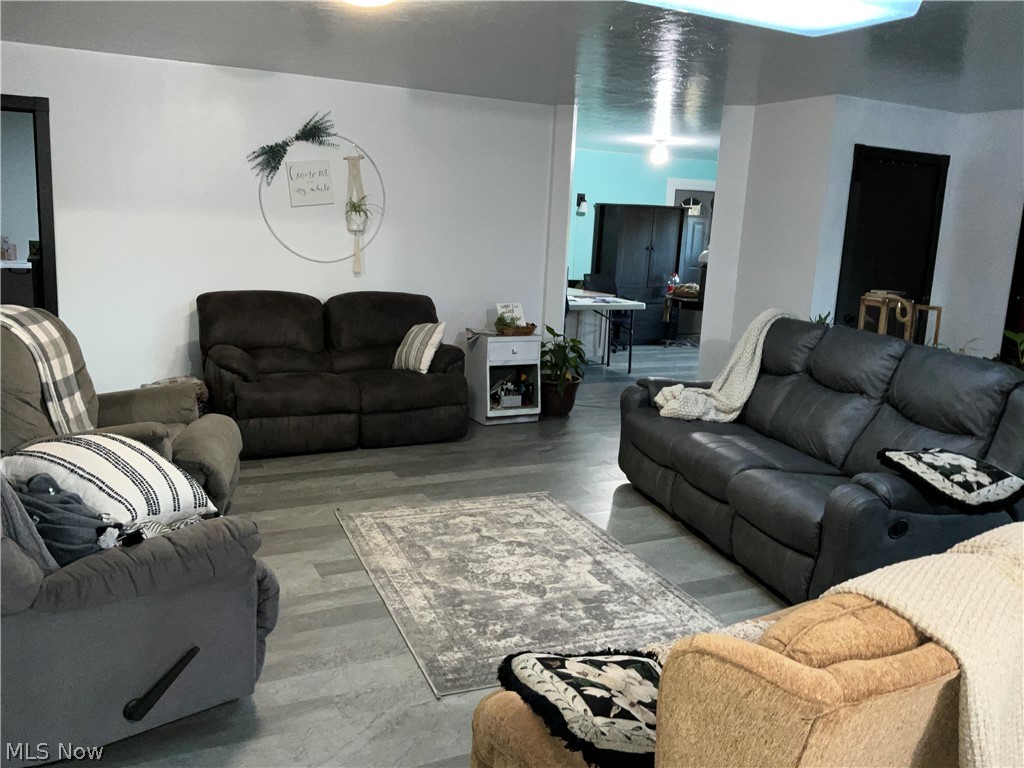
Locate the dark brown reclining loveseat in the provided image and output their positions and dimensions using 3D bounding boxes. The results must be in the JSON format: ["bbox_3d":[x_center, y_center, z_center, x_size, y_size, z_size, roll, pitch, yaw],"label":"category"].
[{"bbox_3d":[-1.228,-0.130,5.939,1.650,0.980,0.940,-4,13,-30],"label":"dark brown reclining loveseat"}]

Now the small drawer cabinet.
[{"bbox_3d":[-0.077,-0.069,6.702,0.470,0.680,0.450,-3,12,-26],"label":"small drawer cabinet"}]

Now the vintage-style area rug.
[{"bbox_3d":[-0.014,0.823,3.898,1.220,0.012,1.830,-2,12,-22],"label":"vintage-style area rug"}]

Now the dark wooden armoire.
[{"bbox_3d":[1.627,-1.442,11.315,1.050,1.770,0.660,-3,12,-26],"label":"dark wooden armoire"}]

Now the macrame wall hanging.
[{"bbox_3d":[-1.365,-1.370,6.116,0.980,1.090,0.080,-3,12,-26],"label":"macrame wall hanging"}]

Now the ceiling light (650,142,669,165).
[{"bbox_3d":[1.611,-2.528,9.349,0.200,0.230,0.200,3,11,-1],"label":"ceiling light"}]

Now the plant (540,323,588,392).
[{"bbox_3d":[0.359,-0.126,6.945,0.460,0.740,0.460,3,11,-1],"label":"plant"}]

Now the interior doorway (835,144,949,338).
[{"bbox_3d":[2.684,-0.588,6.246,0.950,2.140,0.120,-3,12,-26],"label":"interior doorway"}]

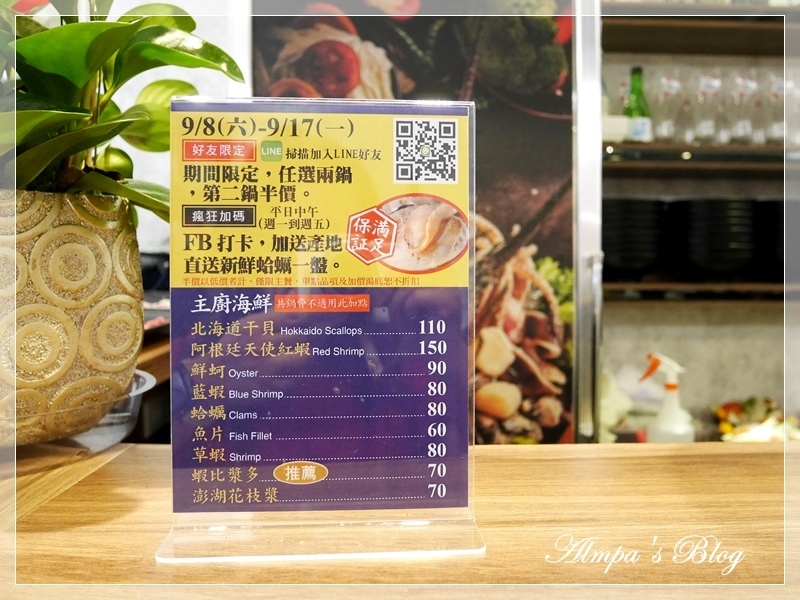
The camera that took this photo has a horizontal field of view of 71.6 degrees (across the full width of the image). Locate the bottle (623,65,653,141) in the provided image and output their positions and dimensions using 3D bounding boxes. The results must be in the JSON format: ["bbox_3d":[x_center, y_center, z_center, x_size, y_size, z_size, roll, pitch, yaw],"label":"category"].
[{"bbox_3d":[0.651,-0.530,1.515,0.071,0.219,0.071,0,1,17],"label":"bottle"}]

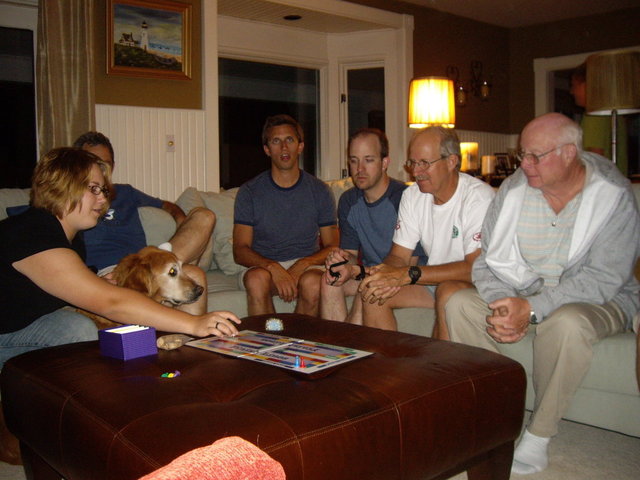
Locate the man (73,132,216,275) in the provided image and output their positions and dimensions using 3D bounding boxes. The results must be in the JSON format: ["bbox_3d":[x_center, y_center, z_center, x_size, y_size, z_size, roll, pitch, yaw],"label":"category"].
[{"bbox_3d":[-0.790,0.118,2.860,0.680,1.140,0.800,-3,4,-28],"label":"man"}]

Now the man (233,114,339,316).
[{"bbox_3d":[-0.155,0.060,3.020,0.500,1.230,0.720,-1,3,-3],"label":"man"}]

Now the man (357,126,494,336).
[{"bbox_3d":[0.420,0.143,2.540,0.540,1.140,0.760,2,4,38],"label":"man"}]

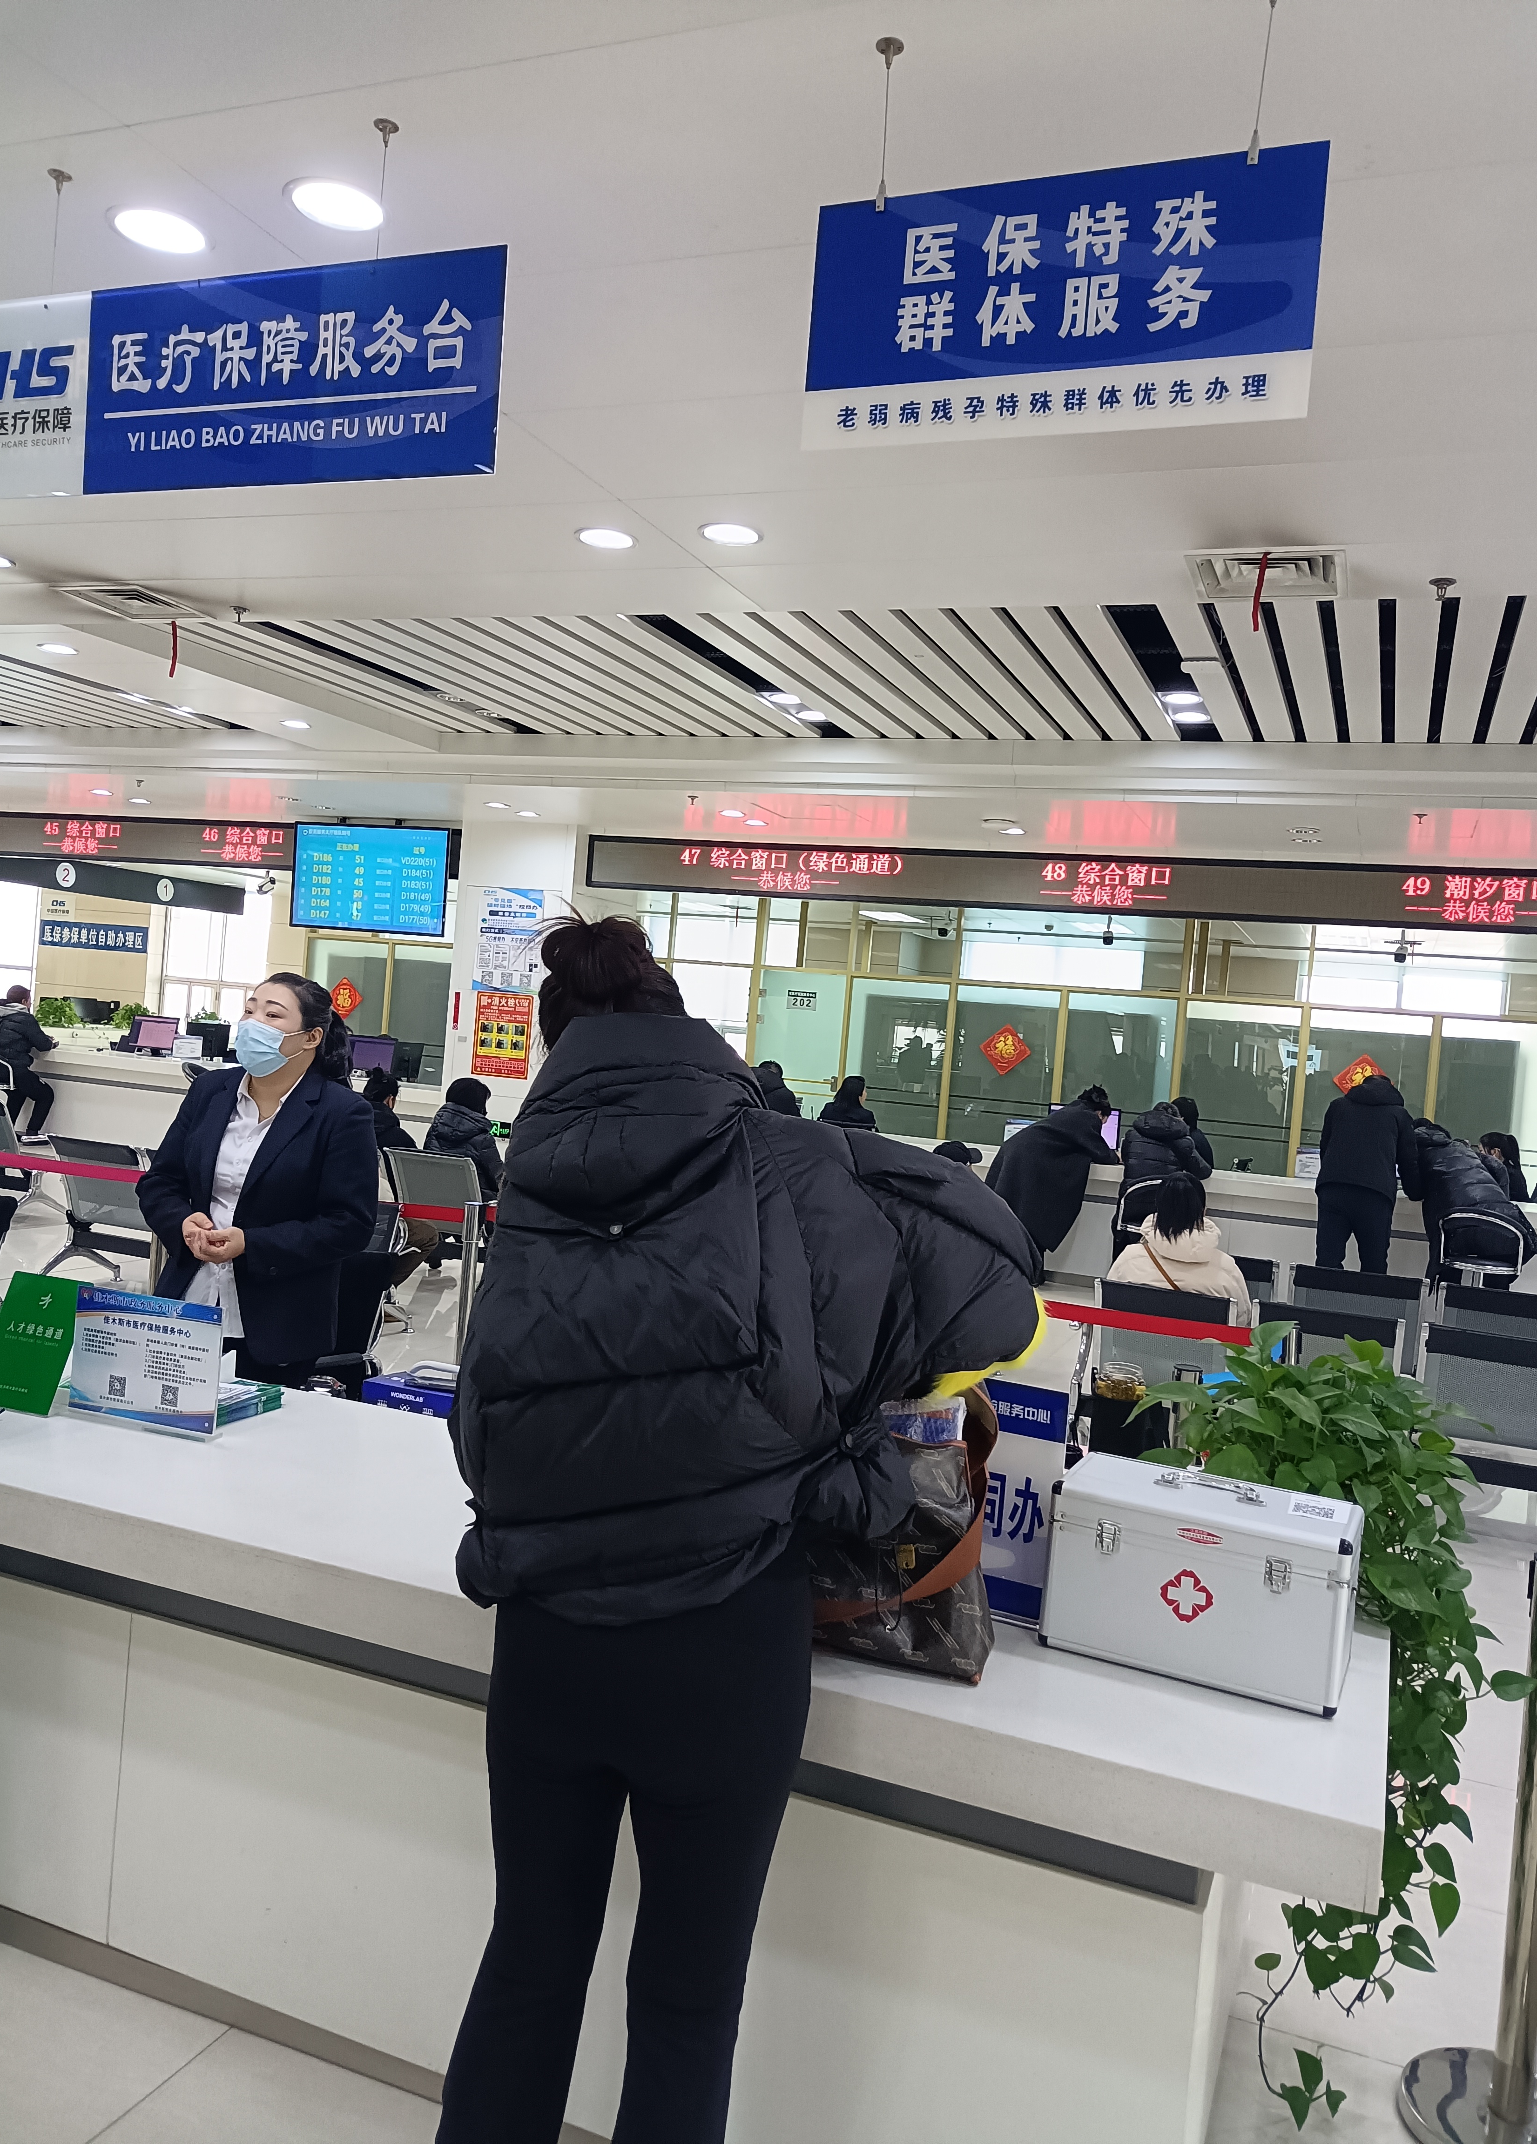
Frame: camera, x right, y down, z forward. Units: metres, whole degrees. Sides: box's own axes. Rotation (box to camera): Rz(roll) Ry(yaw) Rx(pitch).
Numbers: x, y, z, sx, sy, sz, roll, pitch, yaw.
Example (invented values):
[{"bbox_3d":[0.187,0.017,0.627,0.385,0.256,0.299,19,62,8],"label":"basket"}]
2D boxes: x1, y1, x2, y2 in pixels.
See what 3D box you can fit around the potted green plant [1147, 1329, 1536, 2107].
[{"bbox_3d":[0.741,0.878,2.194,0.510,1.050,0.410,5,1,22],"label":"potted green plant"}]

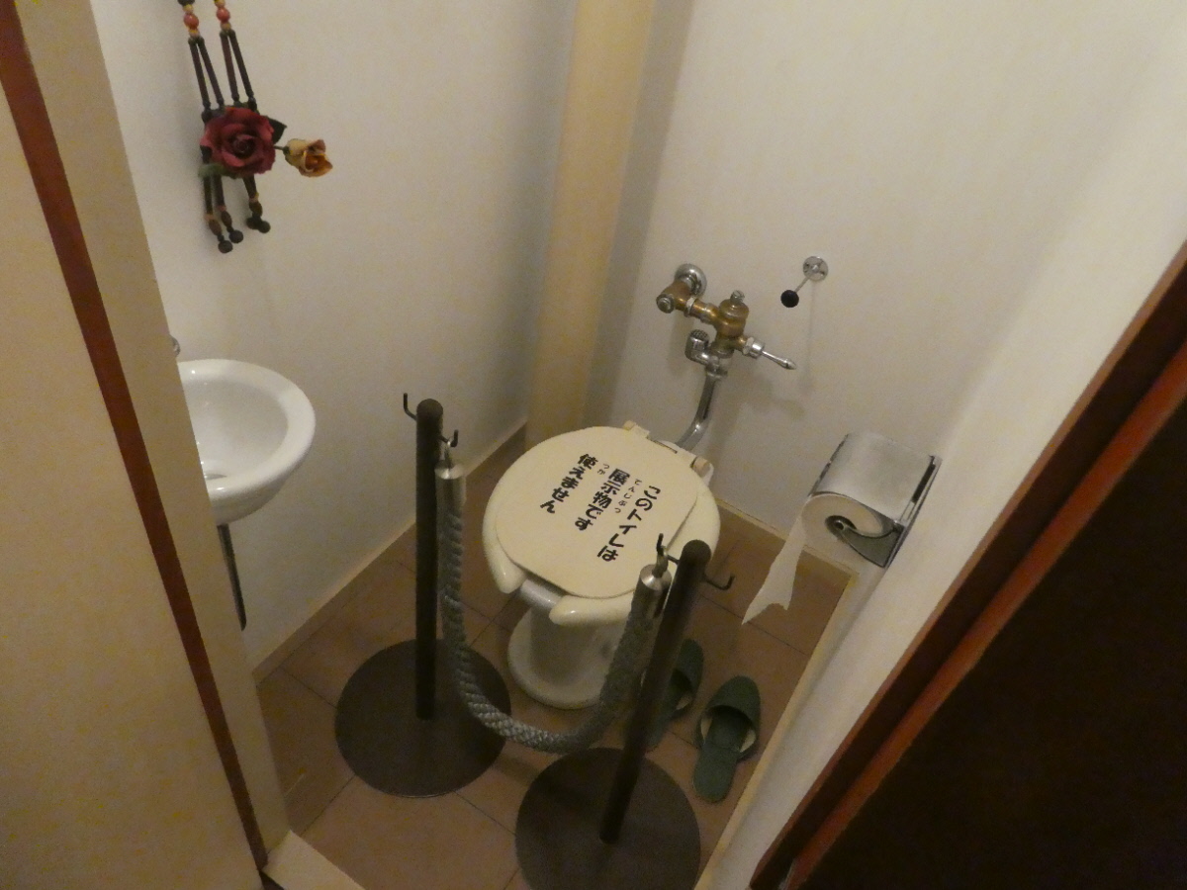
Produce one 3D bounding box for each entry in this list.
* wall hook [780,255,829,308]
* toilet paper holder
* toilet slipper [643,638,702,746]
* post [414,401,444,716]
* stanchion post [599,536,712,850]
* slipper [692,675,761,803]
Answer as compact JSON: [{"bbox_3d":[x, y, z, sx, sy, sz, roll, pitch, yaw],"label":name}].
[{"bbox_3d":[0.366,-0.282,1.438,0.049,0.053,0.138,27,43,19],"label":"wall hook"},{"bbox_3d":[0.299,0.054,0.896,0.098,0.084,0.135,27,43,19],"label":"toilet paper holder"},{"bbox_3d":[0.136,0.431,1.472,0.095,0.061,0.253,21,41,13],"label":"toilet slipper"},{"bbox_3d":[-0.240,0.203,1.185,0.029,0.663,0.029,27,43,19],"label":"post"},{"bbox_3d":[0.068,0.356,1.070,0.029,0.663,0.029,27,43,19],"label":"stanchion post"},{"bbox_3d":[0.240,0.491,1.423,0.095,0.061,0.253,17,40,8],"label":"slipper"}]

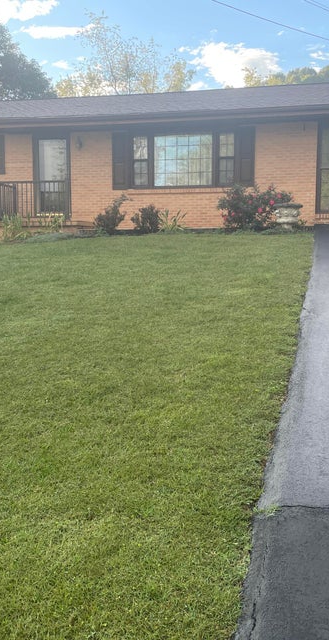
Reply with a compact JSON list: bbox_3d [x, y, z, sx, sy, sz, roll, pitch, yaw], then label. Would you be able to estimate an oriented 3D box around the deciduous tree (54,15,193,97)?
[{"bbox_3d":[-2.162,-9.998,35.114,7.600,12.900,7.200,1,6,12],"label":"deciduous tree"}]

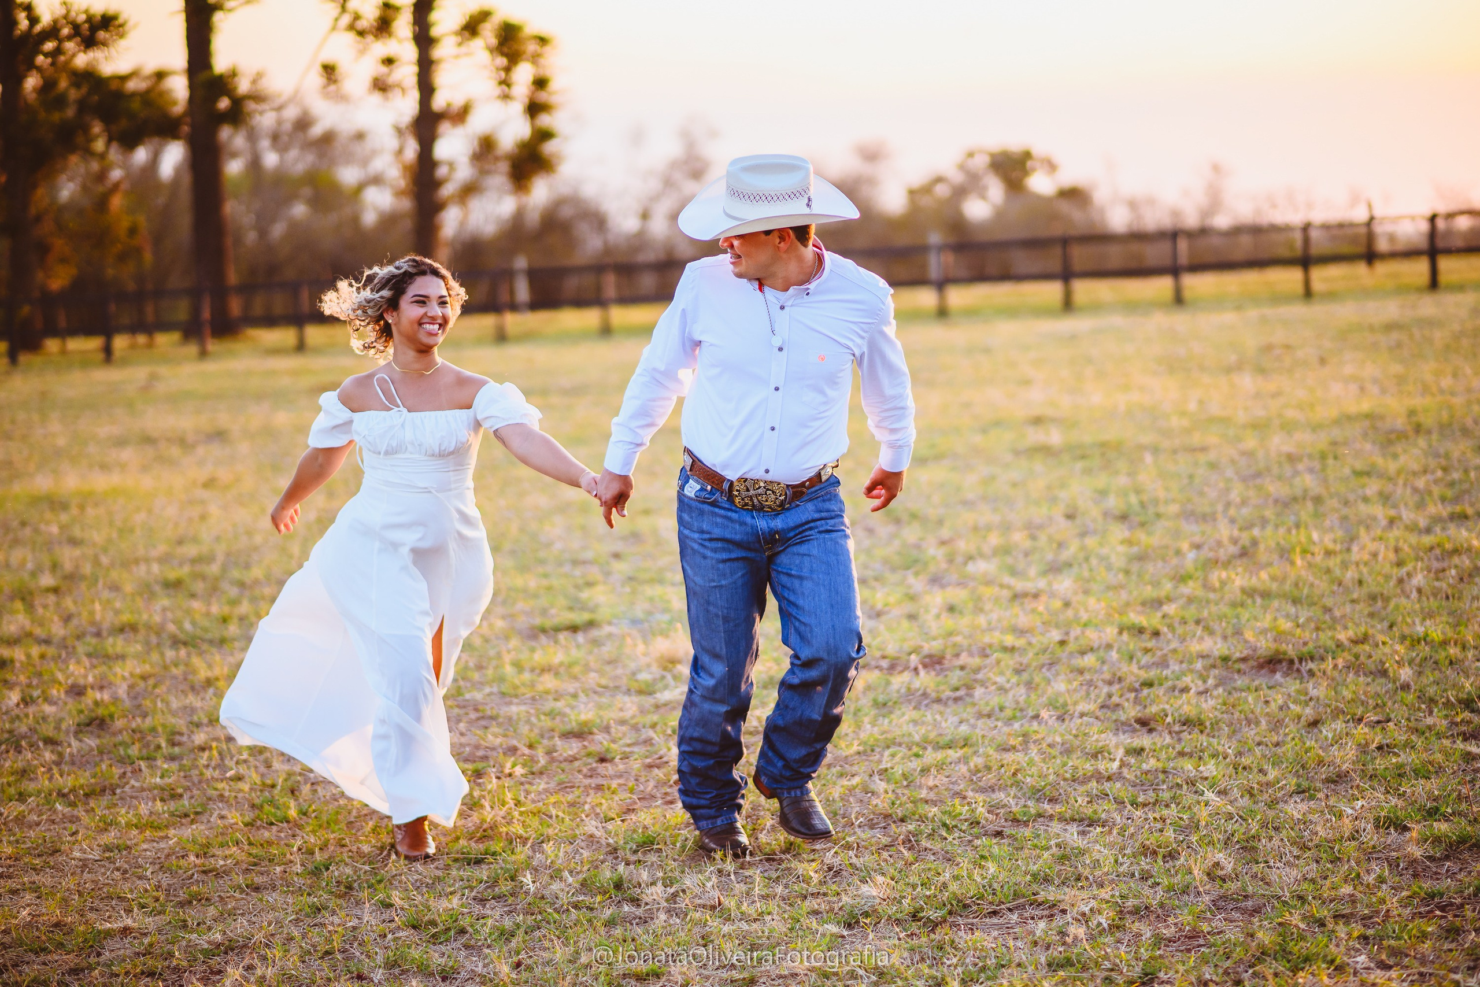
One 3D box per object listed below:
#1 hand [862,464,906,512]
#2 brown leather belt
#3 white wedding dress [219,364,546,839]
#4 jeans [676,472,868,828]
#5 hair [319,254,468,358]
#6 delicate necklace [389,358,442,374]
[{"bbox_3d":[0.362,-0.013,8.780,0.100,0.125,0.100,0,4,10],"label":"hand"},{"bbox_3d":[0.049,-0.039,8.770,0.380,0.145,0.280,-1,4,-2],"label":"brown leather belt"},{"bbox_3d":[-0.922,0.274,8.950,0.780,1.120,0.600,-2,4,-10],"label":"white wedding dress"},{"bbox_3d":[0.074,0.391,8.830,0.475,0.910,0.420,-1,4,-3],"label":"jeans"},{"bbox_3d":[-0.877,-0.473,8.850,0.320,0.265,0.270,-3,5,-25],"label":"hair"},{"bbox_3d":[-0.818,-0.326,8.830,0.135,0.055,0.125,-2,5,-12],"label":"delicate necklace"}]

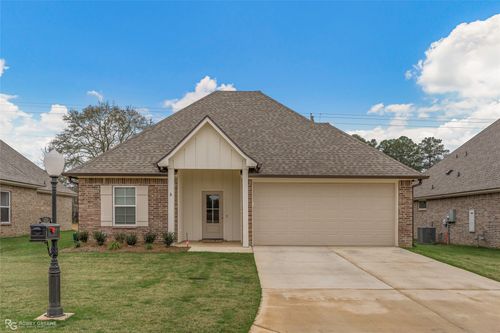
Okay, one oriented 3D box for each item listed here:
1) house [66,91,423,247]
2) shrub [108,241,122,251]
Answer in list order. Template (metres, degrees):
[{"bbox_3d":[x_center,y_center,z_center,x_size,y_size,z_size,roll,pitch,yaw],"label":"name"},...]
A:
[{"bbox_3d":[-0.300,-0.200,18.700,13.600,7.300,14.200,0,-4,-1],"label":"house"},{"bbox_3d":[-4.770,2.800,13.300,0.480,0.360,0.470,0,-4,-1],"label":"shrub"}]

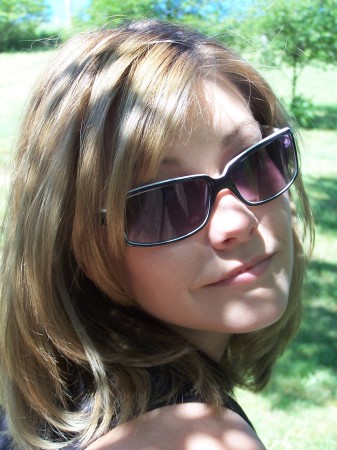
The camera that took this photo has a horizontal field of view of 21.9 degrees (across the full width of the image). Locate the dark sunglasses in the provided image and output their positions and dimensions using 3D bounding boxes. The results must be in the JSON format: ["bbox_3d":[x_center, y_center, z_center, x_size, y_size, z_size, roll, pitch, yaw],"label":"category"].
[{"bbox_3d":[0.001,-0.034,0.642,0.142,0.048,0.145,-22,18,-24],"label":"dark sunglasses"}]

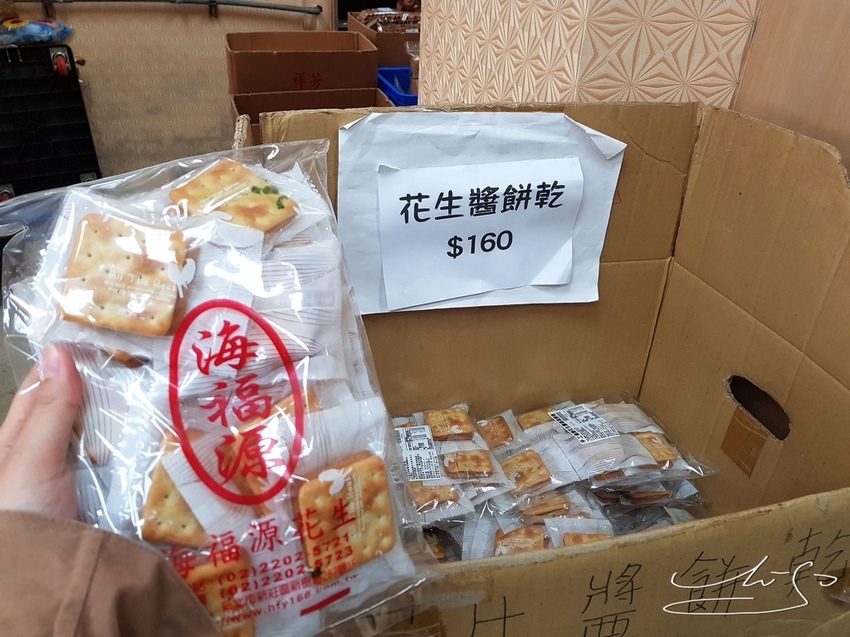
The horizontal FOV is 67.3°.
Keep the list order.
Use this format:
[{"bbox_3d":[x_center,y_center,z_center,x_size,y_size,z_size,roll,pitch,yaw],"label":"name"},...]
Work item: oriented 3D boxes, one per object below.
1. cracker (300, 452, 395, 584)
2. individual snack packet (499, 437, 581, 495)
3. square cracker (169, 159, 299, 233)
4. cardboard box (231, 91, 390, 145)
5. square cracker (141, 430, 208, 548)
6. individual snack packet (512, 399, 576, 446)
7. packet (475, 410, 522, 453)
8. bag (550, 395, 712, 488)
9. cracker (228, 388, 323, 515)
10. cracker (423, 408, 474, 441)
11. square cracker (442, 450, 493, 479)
[{"bbox_3d":[-0.045,0.113,0.362,0.054,0.054,0.011,-10,-7,-26],"label":"cracker"},{"bbox_3d":[0.127,0.167,0.719,0.085,0.015,0.063,-12,33,-21],"label":"individual snack packet"},{"bbox_3d":[-0.110,-0.066,0.370,0.054,0.011,0.054,32,43,8],"label":"square cracker"},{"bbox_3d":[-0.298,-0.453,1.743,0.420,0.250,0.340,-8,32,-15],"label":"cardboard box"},{"bbox_3d":[-0.111,0.086,0.322,0.054,0.054,0.011,19,-23,-29],"label":"square cracker"},{"bbox_3d":[0.144,0.128,0.785,0.075,0.015,0.066,-10,33,-19],"label":"individual snack packet"},{"bbox_3d":[0.086,0.136,0.768,0.066,0.015,0.066,-8,32,-15],"label":"packet"},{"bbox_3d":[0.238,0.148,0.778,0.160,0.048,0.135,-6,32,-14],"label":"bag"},{"bbox_3d":[-0.076,0.077,0.365,0.054,0.054,0.011,-22,-1,-28],"label":"cracker"},{"bbox_3d":[0.030,0.130,0.769,0.054,0.011,0.054,-2,23,-7],"label":"cracker"},{"bbox_3d":[0.050,0.168,0.726,0.054,0.011,0.054,-2,18,-6],"label":"square cracker"}]

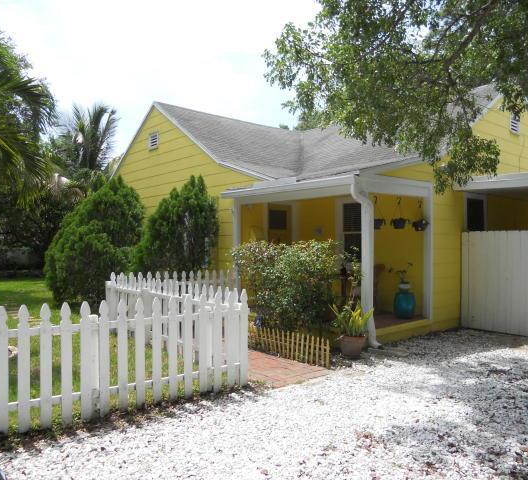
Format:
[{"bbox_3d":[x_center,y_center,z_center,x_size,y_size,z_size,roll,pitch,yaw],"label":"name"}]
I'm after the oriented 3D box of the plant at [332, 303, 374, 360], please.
[{"bbox_3d":[1.260,1.267,7.150,0.570,0.760,0.600,0,0,0],"label":"plant"}]

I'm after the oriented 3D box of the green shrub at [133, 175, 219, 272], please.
[{"bbox_3d":[-1.879,0.139,10.600,1.700,3.050,1.850,0,0,0],"label":"green shrub"}]

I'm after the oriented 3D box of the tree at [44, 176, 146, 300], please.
[{"bbox_3d":[-4.611,-0.021,13.500,2.400,3.400,2.600,0,0,-40],"label":"tree"}]

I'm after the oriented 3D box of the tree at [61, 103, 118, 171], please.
[{"bbox_3d":[-8.040,-2.277,23.000,2.900,8.000,2.900,0,0,-40],"label":"tree"}]

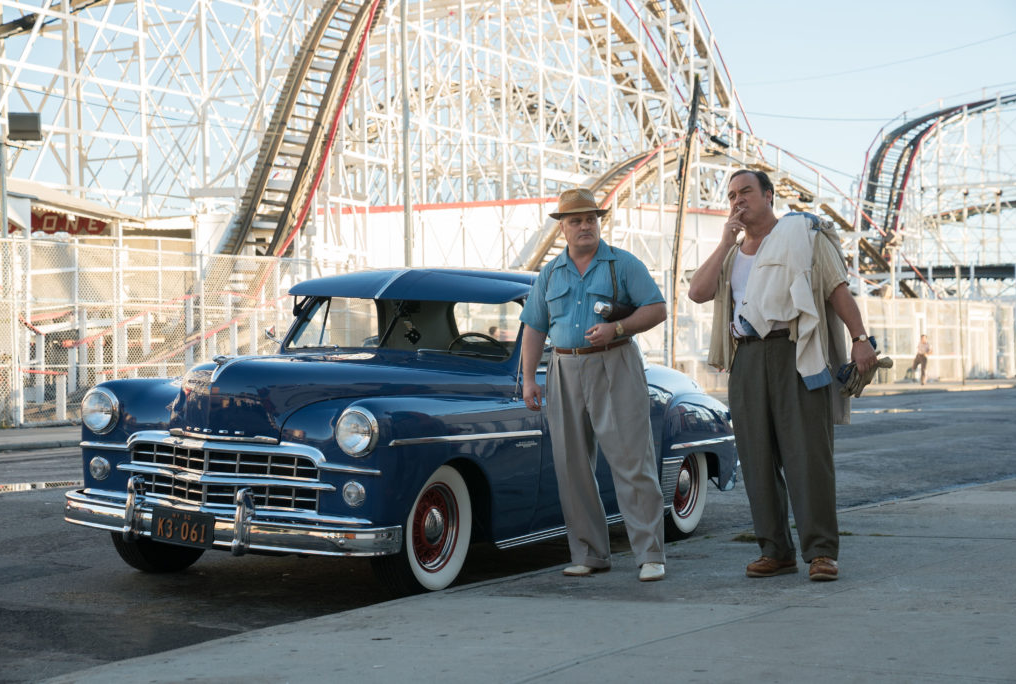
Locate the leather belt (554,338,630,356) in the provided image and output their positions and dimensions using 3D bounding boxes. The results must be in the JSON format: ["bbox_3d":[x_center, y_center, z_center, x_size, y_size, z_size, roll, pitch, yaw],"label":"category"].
[{"bbox_3d":[0.395,0.018,8.800,0.390,0.065,0.310,0,7,22],"label":"leather belt"}]

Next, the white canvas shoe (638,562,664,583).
[{"bbox_3d":[0.672,1.028,8.740,0.110,0.110,0.300,0,0,12],"label":"white canvas shoe"}]

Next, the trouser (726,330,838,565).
[{"bbox_3d":[1.264,0.493,8.750,0.470,1.035,0.370,0,0,24],"label":"trouser"}]

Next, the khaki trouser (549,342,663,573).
[{"bbox_3d":[0.450,0.519,8.800,0.490,1.045,0.370,0,0,22],"label":"khaki trouser"}]

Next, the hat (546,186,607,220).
[{"bbox_3d":[0.324,-0.635,8.770,0.270,0.140,0.310,-1,0,-18],"label":"hat"}]

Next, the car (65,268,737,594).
[{"bbox_3d":[-0.299,0.384,10.675,1.840,1.590,4.850,2,1,29],"label":"car"}]

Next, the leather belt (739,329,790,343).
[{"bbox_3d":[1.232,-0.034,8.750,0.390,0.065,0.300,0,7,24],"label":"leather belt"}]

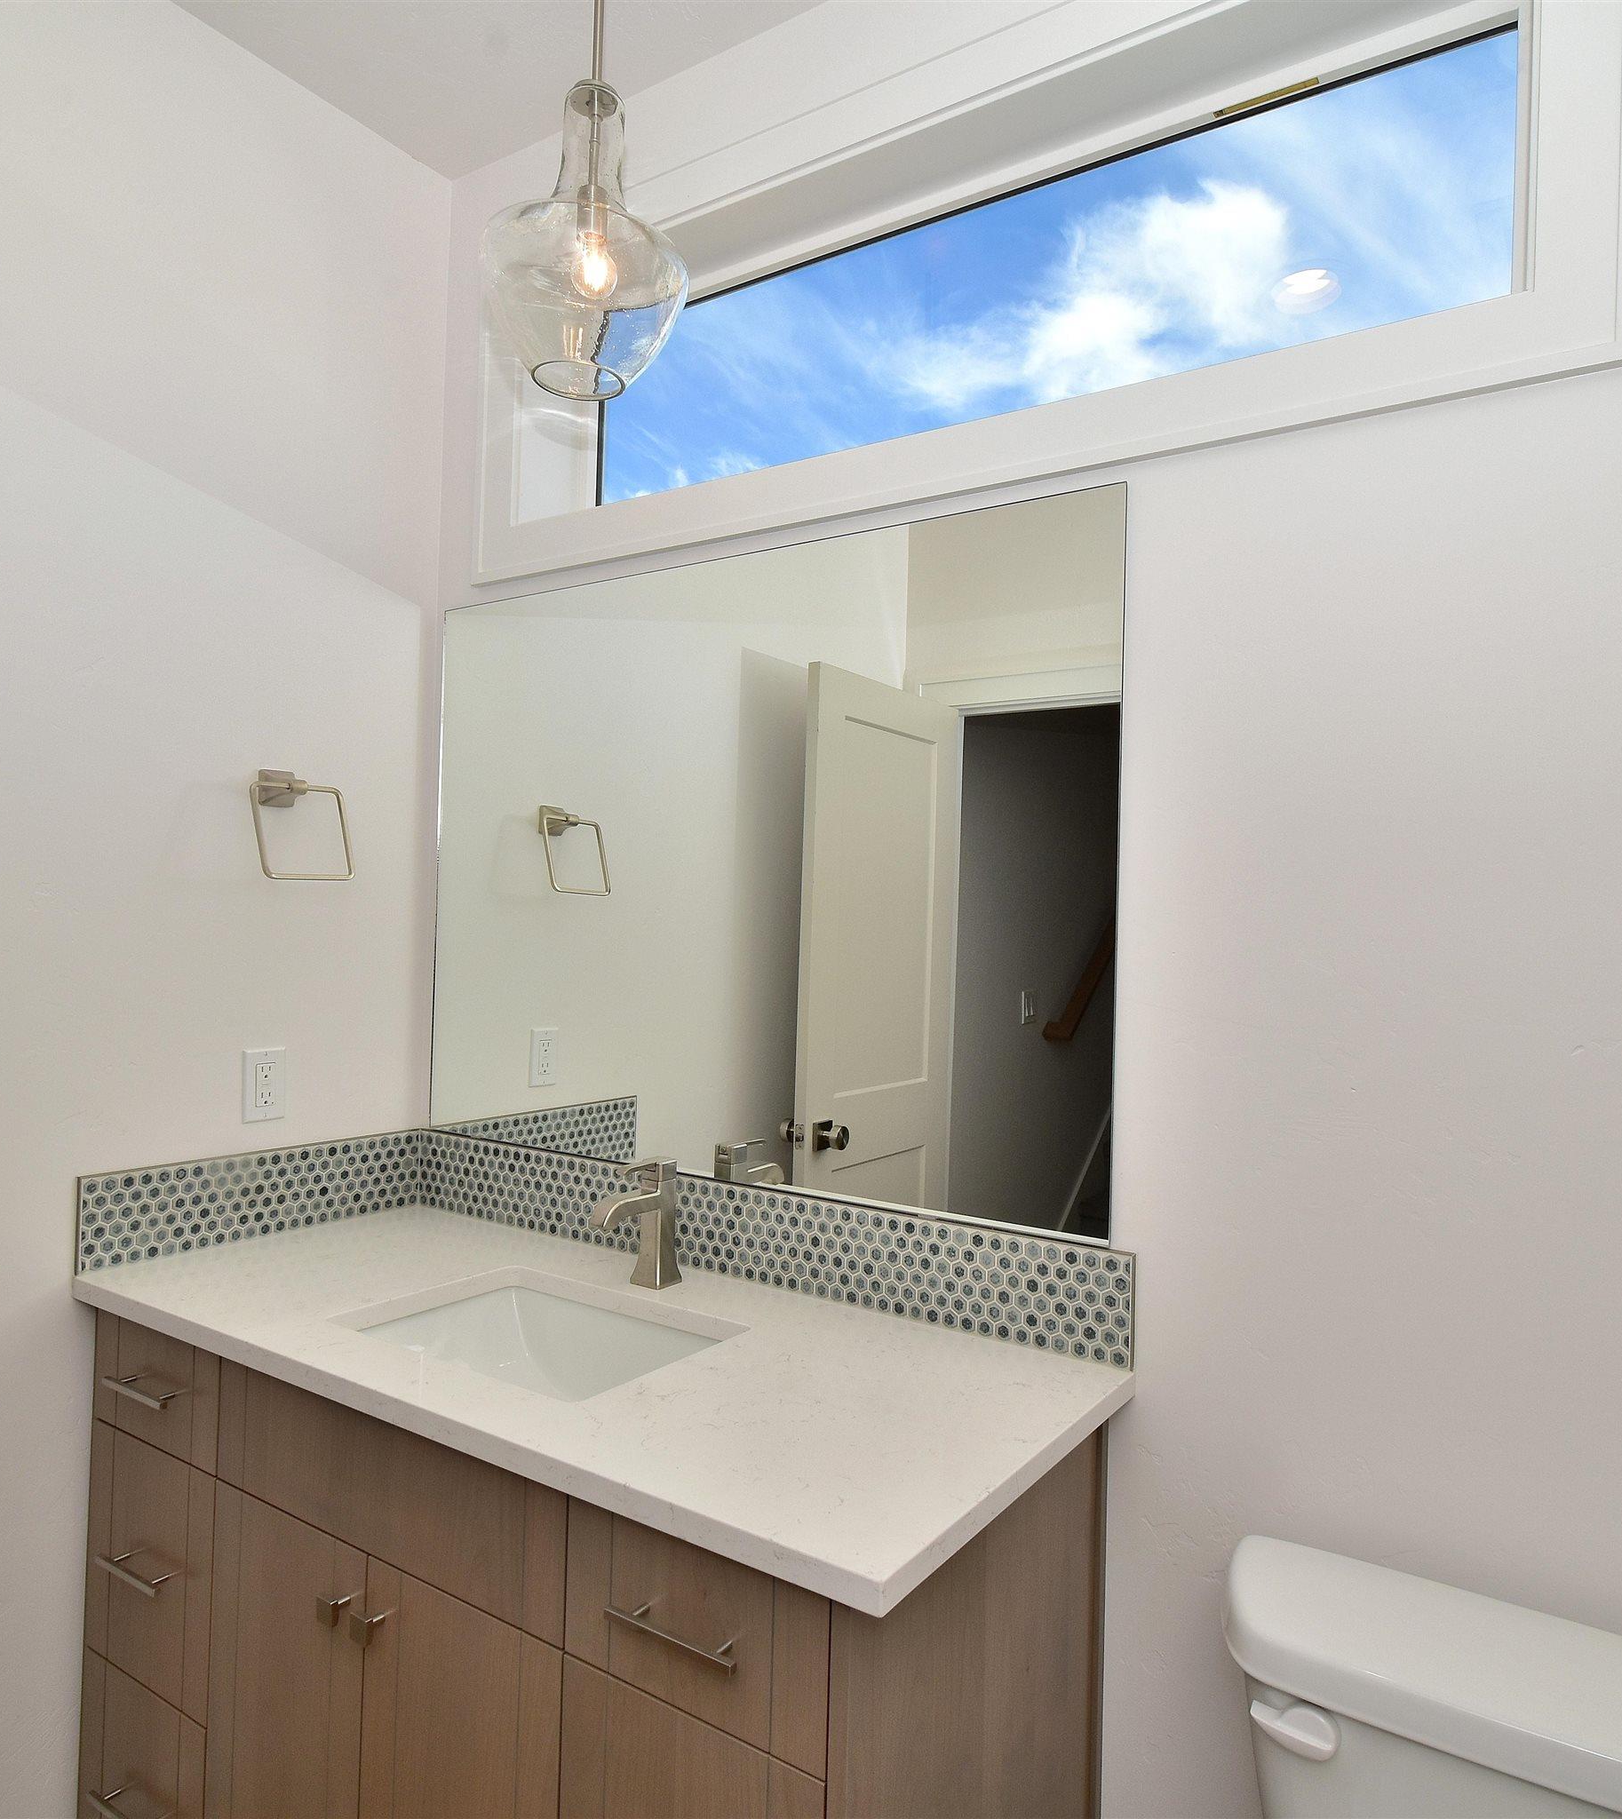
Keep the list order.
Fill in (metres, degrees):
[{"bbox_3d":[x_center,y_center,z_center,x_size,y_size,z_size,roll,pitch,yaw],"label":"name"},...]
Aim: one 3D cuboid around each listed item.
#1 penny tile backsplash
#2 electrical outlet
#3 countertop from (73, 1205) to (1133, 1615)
[{"bbox_3d":[-0.323,0.447,1.438,1.295,0.132,0.566,0,-2,34],"label":"penny tile backsplash"},{"bbox_3d":[-0.861,0.276,1.794,0.007,0.114,0.070,0,-2,34],"label":"electrical outlet"},{"bbox_3d":[-0.324,0.527,1.437,1.295,0.030,0.561,0,-2,34],"label":"countertop"}]

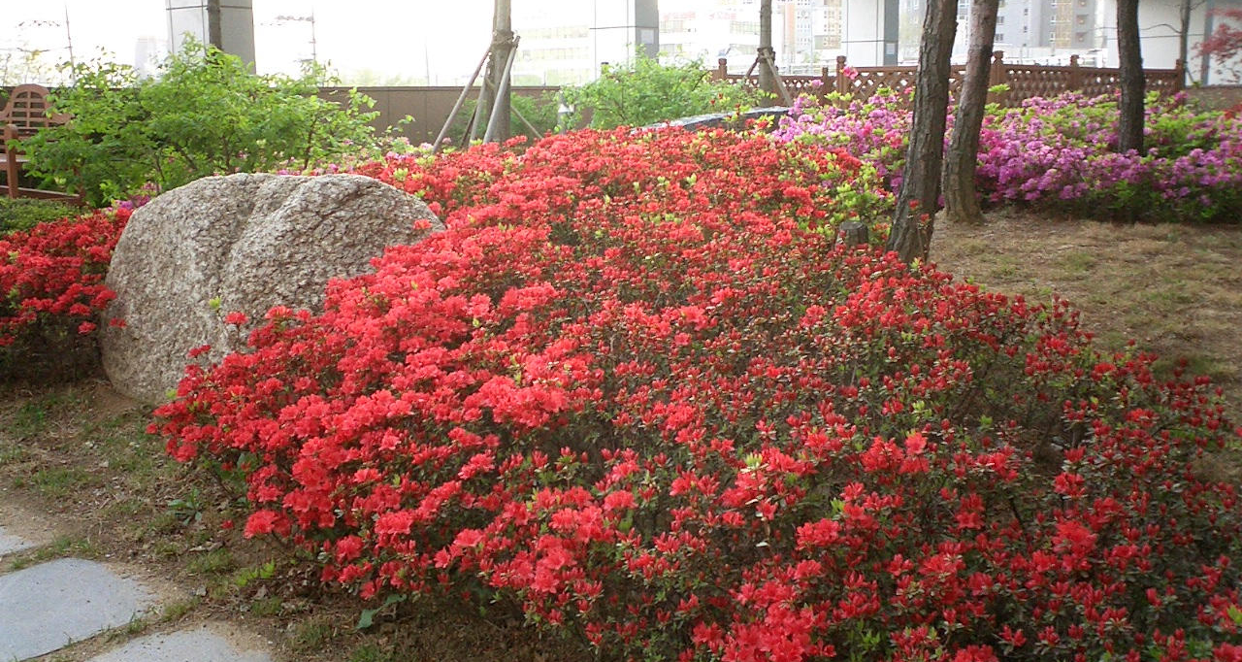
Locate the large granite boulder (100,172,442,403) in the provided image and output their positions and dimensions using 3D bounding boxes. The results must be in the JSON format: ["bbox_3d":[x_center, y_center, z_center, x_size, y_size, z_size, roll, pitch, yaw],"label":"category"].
[{"bbox_3d":[-1.482,-0.216,5.799,1.500,0.910,1.000,-3,10,-14],"label":"large granite boulder"}]

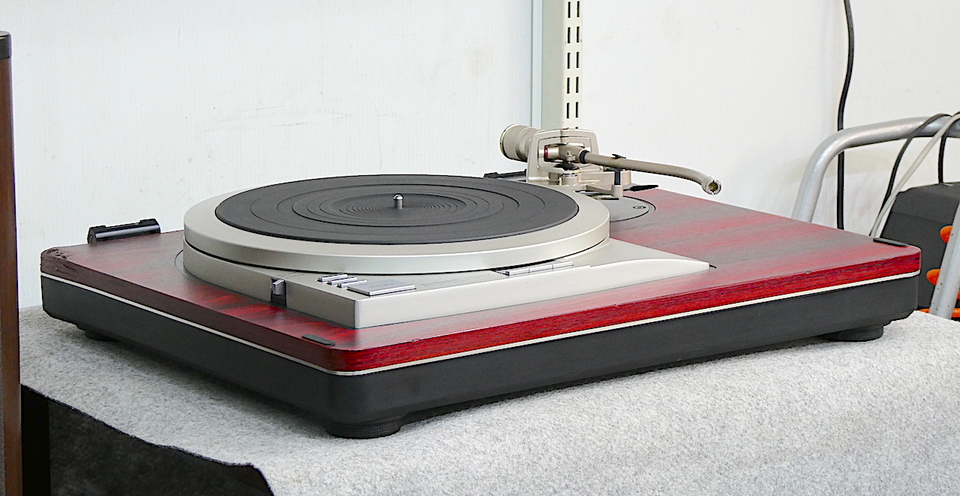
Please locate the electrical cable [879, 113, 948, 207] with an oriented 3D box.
[{"bbox_3d":[0.431,-0.088,2.700,0.075,0.095,0.040,-5,12,-23],"label":"electrical cable"}]

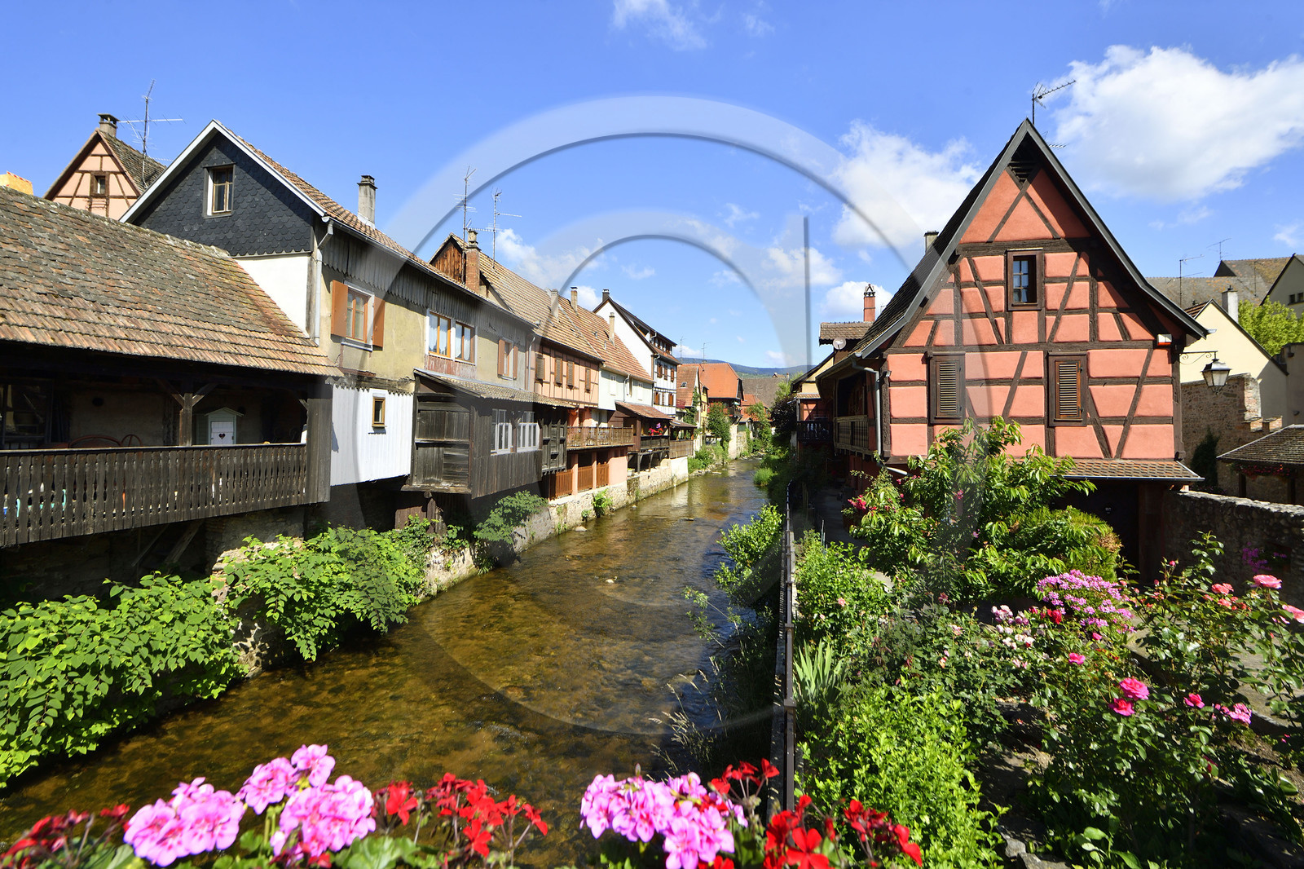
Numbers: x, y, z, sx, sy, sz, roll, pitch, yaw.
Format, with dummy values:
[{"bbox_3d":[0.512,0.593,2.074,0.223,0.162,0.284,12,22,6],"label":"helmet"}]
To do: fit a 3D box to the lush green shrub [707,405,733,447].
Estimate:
[{"bbox_3d":[7.850,-1.060,67.000,3.100,4.950,3.000,0,1,6],"label":"lush green shrub"}]

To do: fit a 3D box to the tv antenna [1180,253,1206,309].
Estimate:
[{"bbox_3d":[24.200,-6.900,26.000,0.650,2.400,1.000,1,0,-24],"label":"tv antenna"}]

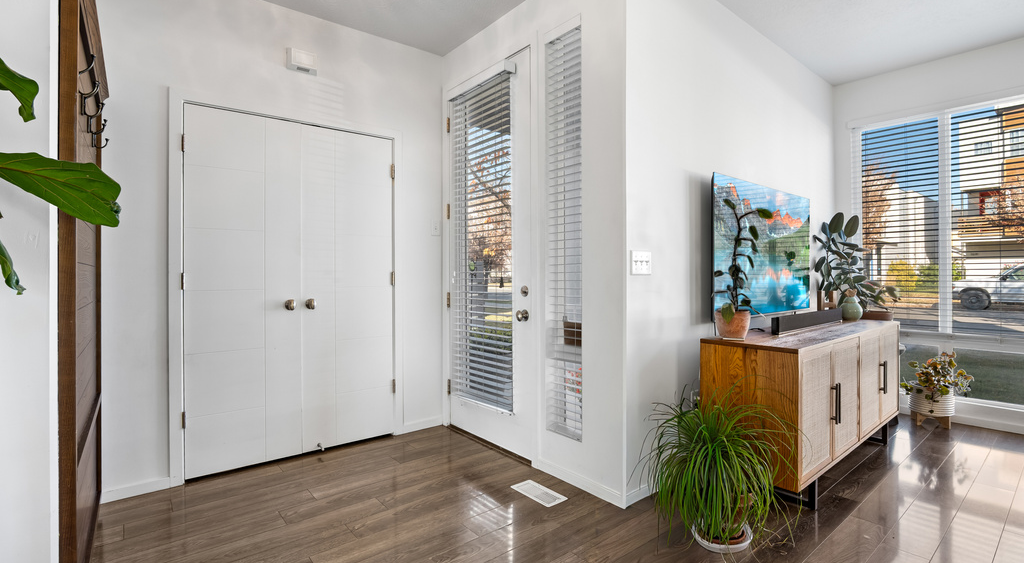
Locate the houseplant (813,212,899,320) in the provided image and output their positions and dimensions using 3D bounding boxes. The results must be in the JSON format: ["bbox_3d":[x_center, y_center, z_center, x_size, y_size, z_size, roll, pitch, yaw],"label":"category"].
[{"bbox_3d":[2.580,-0.110,3.420,0.570,0.790,0.480,0,1,-38],"label":"houseplant"}]

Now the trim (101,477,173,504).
[{"bbox_3d":[-1.965,1.090,2.365,0.300,0.062,0.016,0,1,-37],"label":"trim"}]

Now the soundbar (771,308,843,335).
[{"bbox_3d":[1.915,0.248,2.930,1.060,0.088,0.060,0,1,-38],"label":"soundbar"}]

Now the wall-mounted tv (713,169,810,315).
[{"bbox_3d":[1.690,-0.205,3.040,1.445,0.830,0.055,0,1,-38],"label":"wall-mounted tv"}]

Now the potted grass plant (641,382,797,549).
[{"bbox_3d":[0.881,0.774,1.956,0.580,0.630,0.570,0,1,-39],"label":"potted grass plant"}]

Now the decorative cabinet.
[{"bbox_3d":[1.811,0.686,2.729,1.809,0.795,0.446,0,1,-39],"label":"decorative cabinet"}]

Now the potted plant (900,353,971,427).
[{"bbox_3d":[3.130,0.790,3.360,0.460,0.560,0.420,0,1,-38],"label":"potted plant"}]

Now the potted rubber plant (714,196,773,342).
[{"bbox_3d":[1.206,-0.078,2.385,0.270,0.739,0.250,0,1,-39],"label":"potted rubber plant"}]

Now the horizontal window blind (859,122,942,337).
[{"bbox_3d":[3.158,-0.440,3.724,0.060,1.680,0.510,0,1,-39],"label":"horizontal window blind"}]

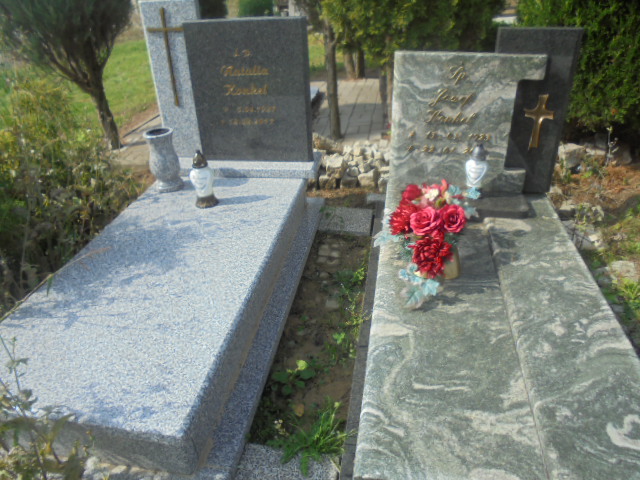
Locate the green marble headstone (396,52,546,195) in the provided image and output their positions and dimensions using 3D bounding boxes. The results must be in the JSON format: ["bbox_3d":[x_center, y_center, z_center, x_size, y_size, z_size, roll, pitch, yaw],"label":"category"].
[{"bbox_3d":[0.689,-0.558,2.379,0.681,0.698,0.093,3,30,10],"label":"green marble headstone"}]

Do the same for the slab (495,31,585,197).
[{"bbox_3d":[1.015,-0.630,2.391,0.363,0.790,0.109,3,30,10],"label":"slab"}]

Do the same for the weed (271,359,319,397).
[{"bbox_3d":[-0.081,0.452,1.612,0.145,0.085,0.130,3,30,9],"label":"weed"}]

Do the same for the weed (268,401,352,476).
[{"bbox_3d":[-0.021,0.560,1.372,0.220,0.130,0.200,3,30,9],"label":"weed"}]

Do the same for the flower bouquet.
[{"bbox_3d":[0.400,-0.021,1.816,0.365,0.354,0.360,3,30,10],"label":"flower bouquet"}]

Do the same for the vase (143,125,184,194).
[{"bbox_3d":[-0.813,-0.422,2.513,0.157,0.314,0.157,3,30,9],"label":"vase"}]

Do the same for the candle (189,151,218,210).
[{"bbox_3d":[-0.569,-0.309,2.345,0.115,0.274,0.115,3,30,9],"label":"candle"}]

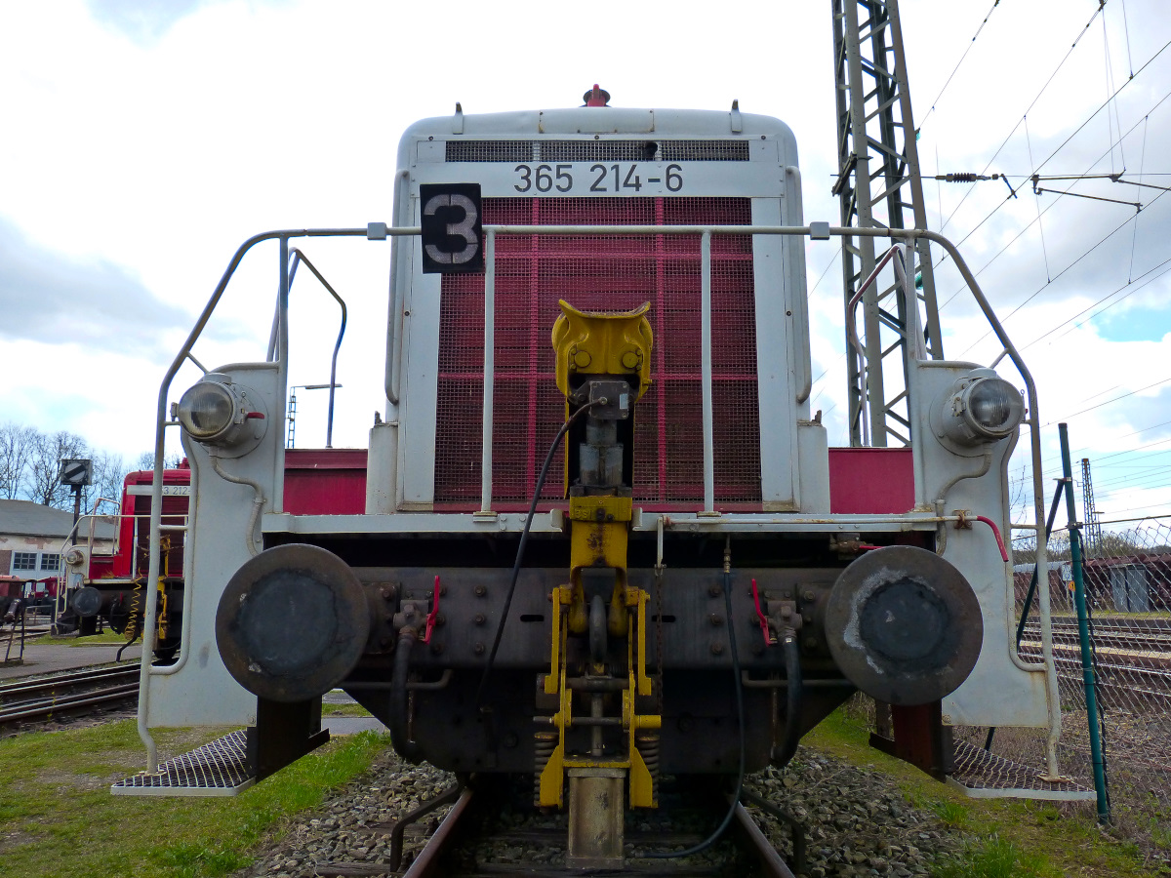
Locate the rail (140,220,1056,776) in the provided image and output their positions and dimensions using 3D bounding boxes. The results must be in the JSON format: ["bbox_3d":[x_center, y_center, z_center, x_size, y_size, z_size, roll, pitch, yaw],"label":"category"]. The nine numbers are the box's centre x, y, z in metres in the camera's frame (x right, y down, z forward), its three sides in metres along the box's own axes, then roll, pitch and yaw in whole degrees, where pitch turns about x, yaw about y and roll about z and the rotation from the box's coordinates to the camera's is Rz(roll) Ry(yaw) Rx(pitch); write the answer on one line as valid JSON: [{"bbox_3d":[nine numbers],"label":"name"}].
[{"bbox_3d":[0.040,0.161,3.096,3.075,1.945,0.120,0,-10,1],"label":"rail"}]

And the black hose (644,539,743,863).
[{"bbox_3d":[0.345,0.834,2.876,0.320,0.985,0.180,0,-10,1],"label":"black hose"}]

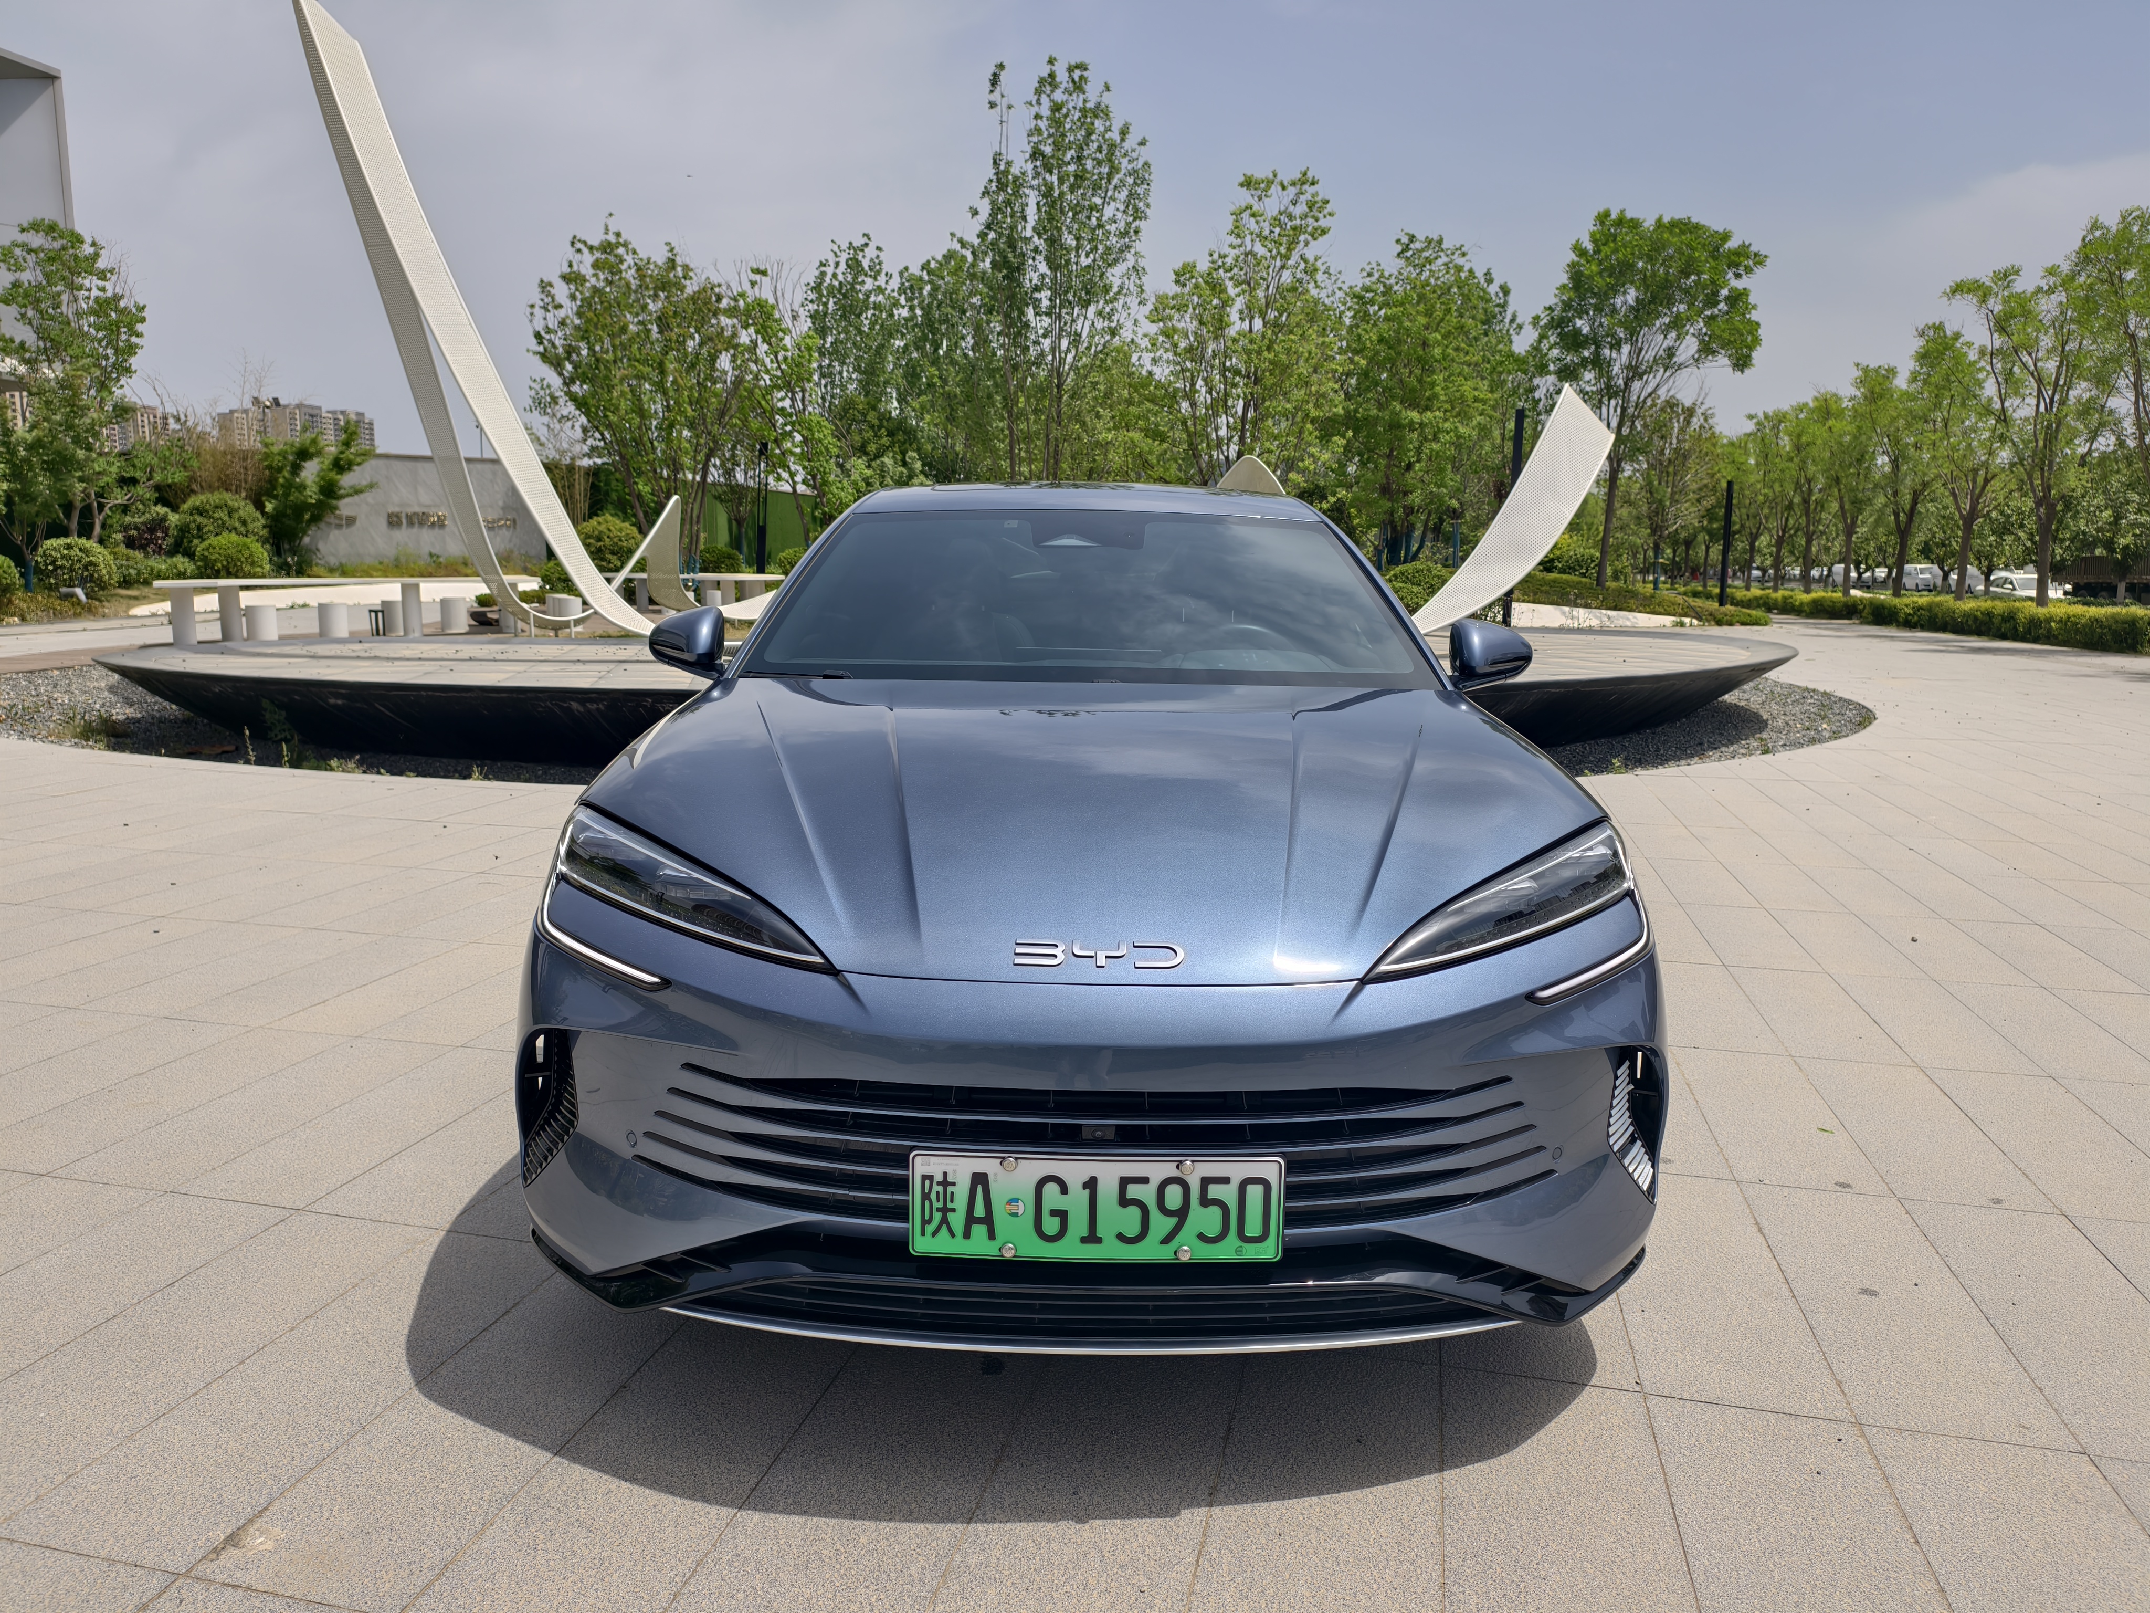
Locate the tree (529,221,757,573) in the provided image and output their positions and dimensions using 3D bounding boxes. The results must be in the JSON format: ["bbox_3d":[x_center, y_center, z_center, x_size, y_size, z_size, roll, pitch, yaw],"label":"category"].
[{"bbox_3d":[-10.415,-9.535,34.410,5.276,8.662,5.200,-2,10,-16],"label":"tree"}]

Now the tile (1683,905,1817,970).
[{"bbox_3d":[2.363,0.473,5.034,0.306,0.040,0.891,3,10,13],"label":"tile"}]

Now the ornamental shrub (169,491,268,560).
[{"bbox_3d":[-19.767,-6.385,32.934,1.934,1.789,2.100,-5,11,-30],"label":"ornamental shrub"}]

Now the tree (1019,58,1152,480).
[{"bbox_3d":[0.211,-11.041,33.610,3.400,12.217,3.400,1,10,0],"label":"tree"}]

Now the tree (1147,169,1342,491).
[{"bbox_3d":[3.796,-9.399,32.363,4.500,9.500,4.400,1,10,0],"label":"tree"}]

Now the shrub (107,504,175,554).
[{"bbox_3d":[-22.121,-6.520,33.929,1.411,1.334,1.600,-5,11,-32],"label":"shrub"}]

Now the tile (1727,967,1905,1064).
[{"bbox_3d":[2.135,0.612,4.146,0.302,0.045,0.885,3,10,14],"label":"tile"}]

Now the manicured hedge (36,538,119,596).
[{"bbox_3d":[-24.794,-5.956,35.500,1.650,1.480,1.650,1,10,0],"label":"manicured hedge"}]

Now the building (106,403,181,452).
[{"bbox_3d":[-490.299,-171.681,756.572,30.000,79.300,20.000,-7,12,-39],"label":"building"}]

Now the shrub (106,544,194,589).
[{"bbox_3d":[-19.814,-5.128,30.611,1.577,0.924,1.500,-5,11,-32],"label":"shrub"}]

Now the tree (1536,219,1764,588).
[{"bbox_3d":[12.929,-8.968,32.416,5.400,8.674,5.200,1,10,0],"label":"tree"}]

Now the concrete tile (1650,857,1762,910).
[{"bbox_3d":[2.539,0.318,5.812,0.304,0.030,0.878,3,10,13],"label":"concrete tile"}]

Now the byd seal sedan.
[{"bbox_3d":[0.023,-0.190,4.197,1.910,1.495,4.970,1,10,0],"label":"byd seal sedan"}]

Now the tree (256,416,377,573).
[{"bbox_3d":[-18.195,-7.419,34.276,2.503,3.631,2.700,-4,11,-27],"label":"tree"}]

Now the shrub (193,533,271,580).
[{"bbox_3d":[-18.629,-5.491,31.562,1.508,1.061,1.700,-5,11,-30],"label":"shrub"}]

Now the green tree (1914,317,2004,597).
[{"bbox_3d":[18.773,-7.005,30.510,2.300,6.411,2.600,1,10,0],"label":"green tree"}]

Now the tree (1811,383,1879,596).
[{"bbox_3d":[20.562,-8.174,38.321,2.000,6.098,2.400,1,10,0],"label":"tree"}]

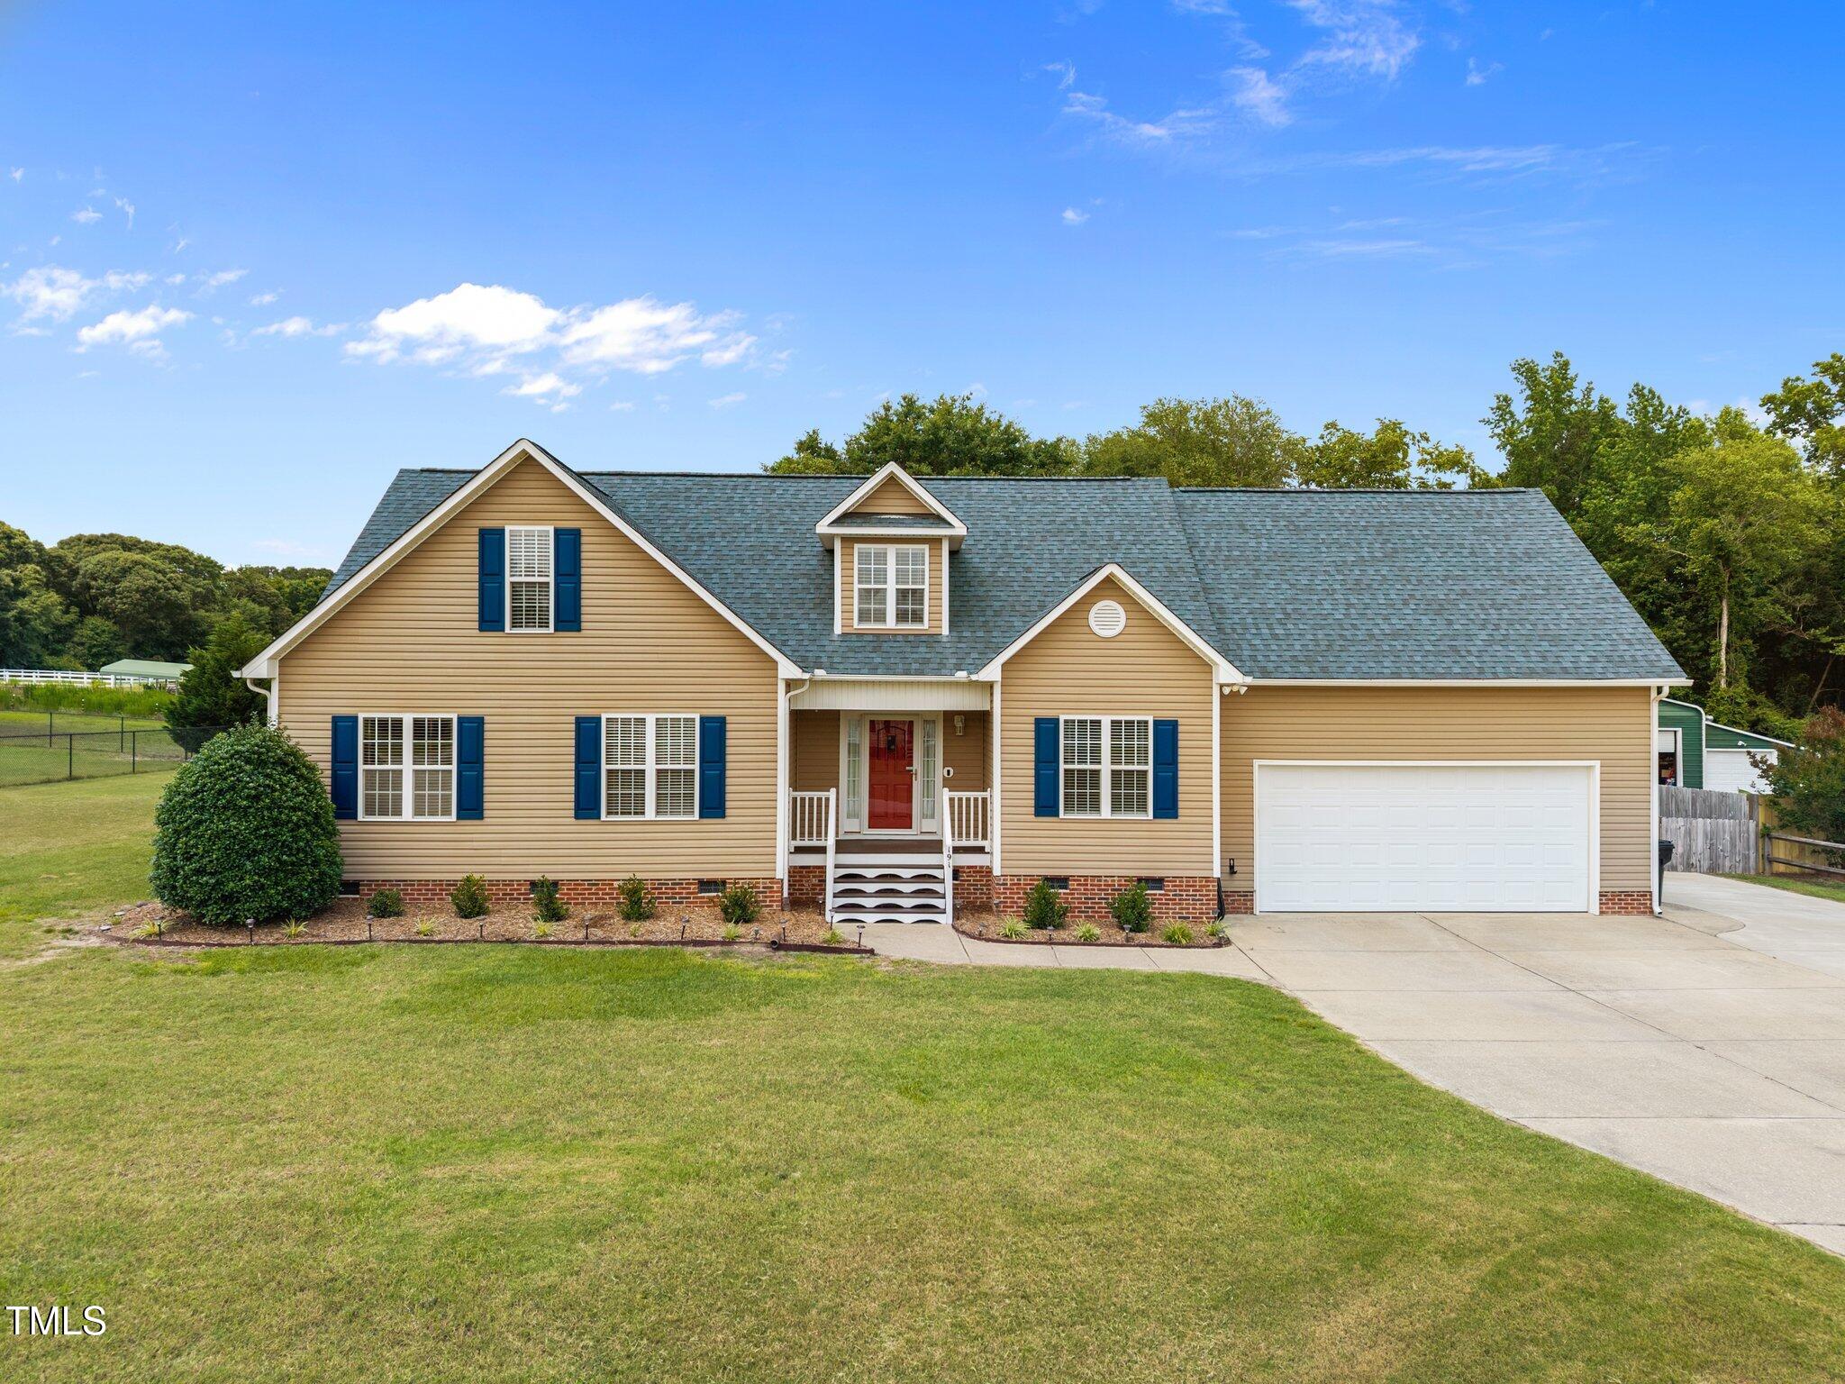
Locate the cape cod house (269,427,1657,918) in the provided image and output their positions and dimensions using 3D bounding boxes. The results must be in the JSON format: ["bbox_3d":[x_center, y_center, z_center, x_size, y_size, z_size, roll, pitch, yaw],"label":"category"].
[{"bbox_3d":[1.000,-0.250,21.300,19.760,6.950,9.850,0,0,-2],"label":"cape cod house"}]

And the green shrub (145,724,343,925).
[{"bbox_3d":[-8.280,1.620,15.600,2.330,2.470,2.300,0,0,-2],"label":"green shrub"}]

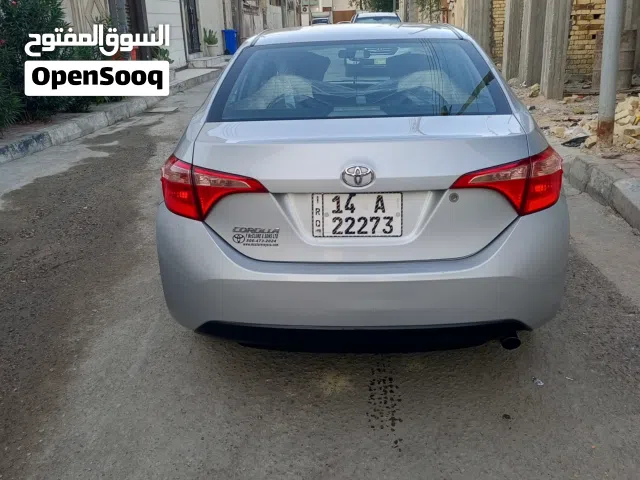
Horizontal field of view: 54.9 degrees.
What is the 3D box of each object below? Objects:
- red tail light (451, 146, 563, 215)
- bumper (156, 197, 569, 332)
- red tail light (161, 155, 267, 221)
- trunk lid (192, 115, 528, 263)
[{"bbox_3d":[0.702,-0.219,2.300,0.460,0.220,0.260,-1,20,3],"label":"red tail light"},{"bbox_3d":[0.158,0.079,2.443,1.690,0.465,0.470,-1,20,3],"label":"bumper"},{"bbox_3d":[-0.406,-0.205,2.363,0.460,0.220,0.260,-1,20,3],"label":"red tail light"},{"bbox_3d":[0.149,-0.212,2.353,1.260,0.435,0.440,-1,20,3],"label":"trunk lid"}]

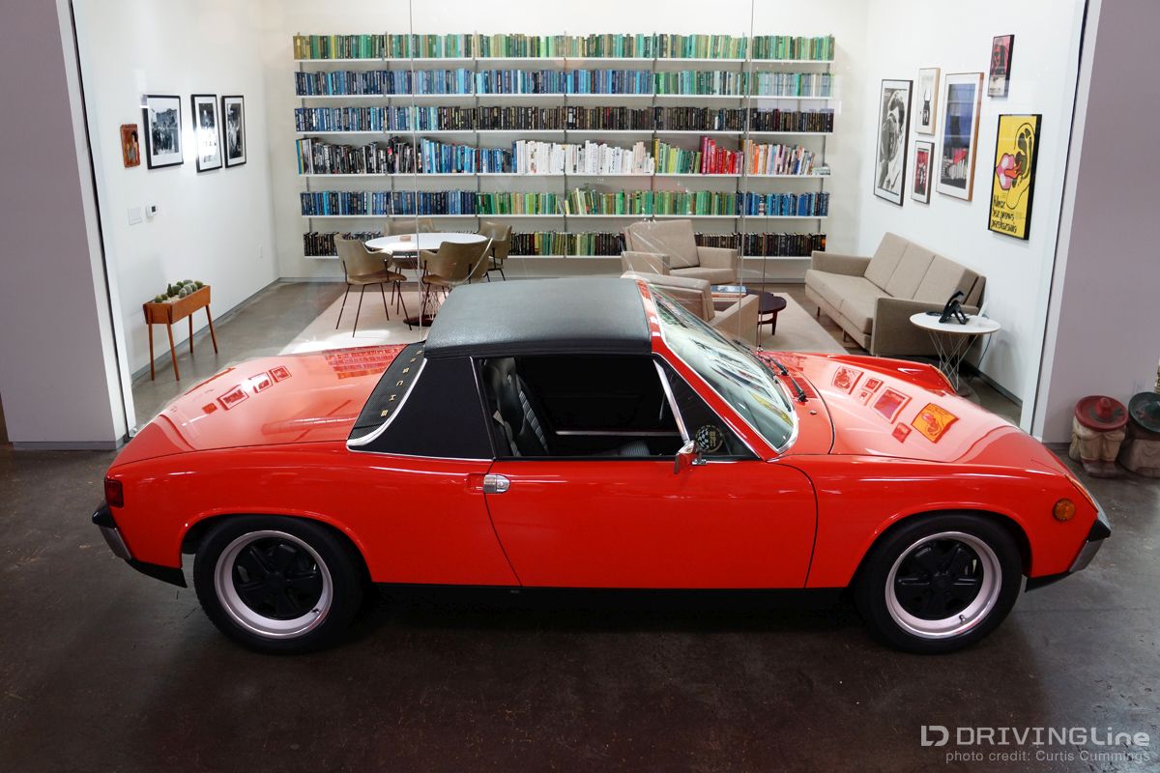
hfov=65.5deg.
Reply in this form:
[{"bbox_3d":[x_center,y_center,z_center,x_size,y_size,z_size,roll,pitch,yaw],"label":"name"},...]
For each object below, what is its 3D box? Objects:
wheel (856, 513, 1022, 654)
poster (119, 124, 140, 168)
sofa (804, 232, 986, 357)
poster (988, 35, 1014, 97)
[{"bbox_3d":[1.331,0.699,3.373,0.610,0.610,0.205,0,18,0],"label":"wheel"},{"bbox_3d":[-3.249,-1.745,6.505,0.025,0.300,0.250,0,18,0],"label":"poster"},{"bbox_3d":[2.595,-0.785,7.710,0.840,0.750,2.100,0,18,0],"label":"sofa"},{"bbox_3d":[3.035,-2.317,6.493,0.030,0.420,0.255,0,18,0],"label":"poster"}]

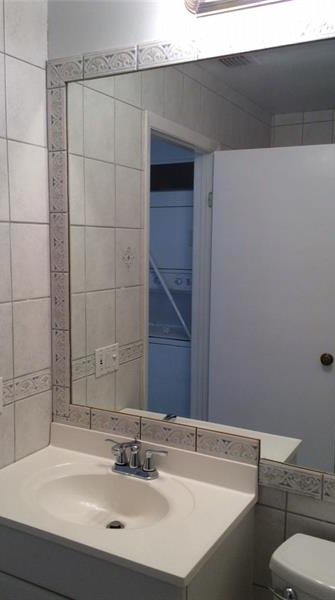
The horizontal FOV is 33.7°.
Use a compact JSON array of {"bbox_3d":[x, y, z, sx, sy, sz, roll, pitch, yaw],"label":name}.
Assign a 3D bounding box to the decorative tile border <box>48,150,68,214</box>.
[{"bbox_3d":[-0.367,-0.400,1.875,0.074,0.201,0.010,4,8,29],"label":"decorative tile border"}]

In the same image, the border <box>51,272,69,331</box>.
[{"bbox_3d":[-0.369,0.003,1.922,0.074,0.201,0.010,4,8,29],"label":"border"}]

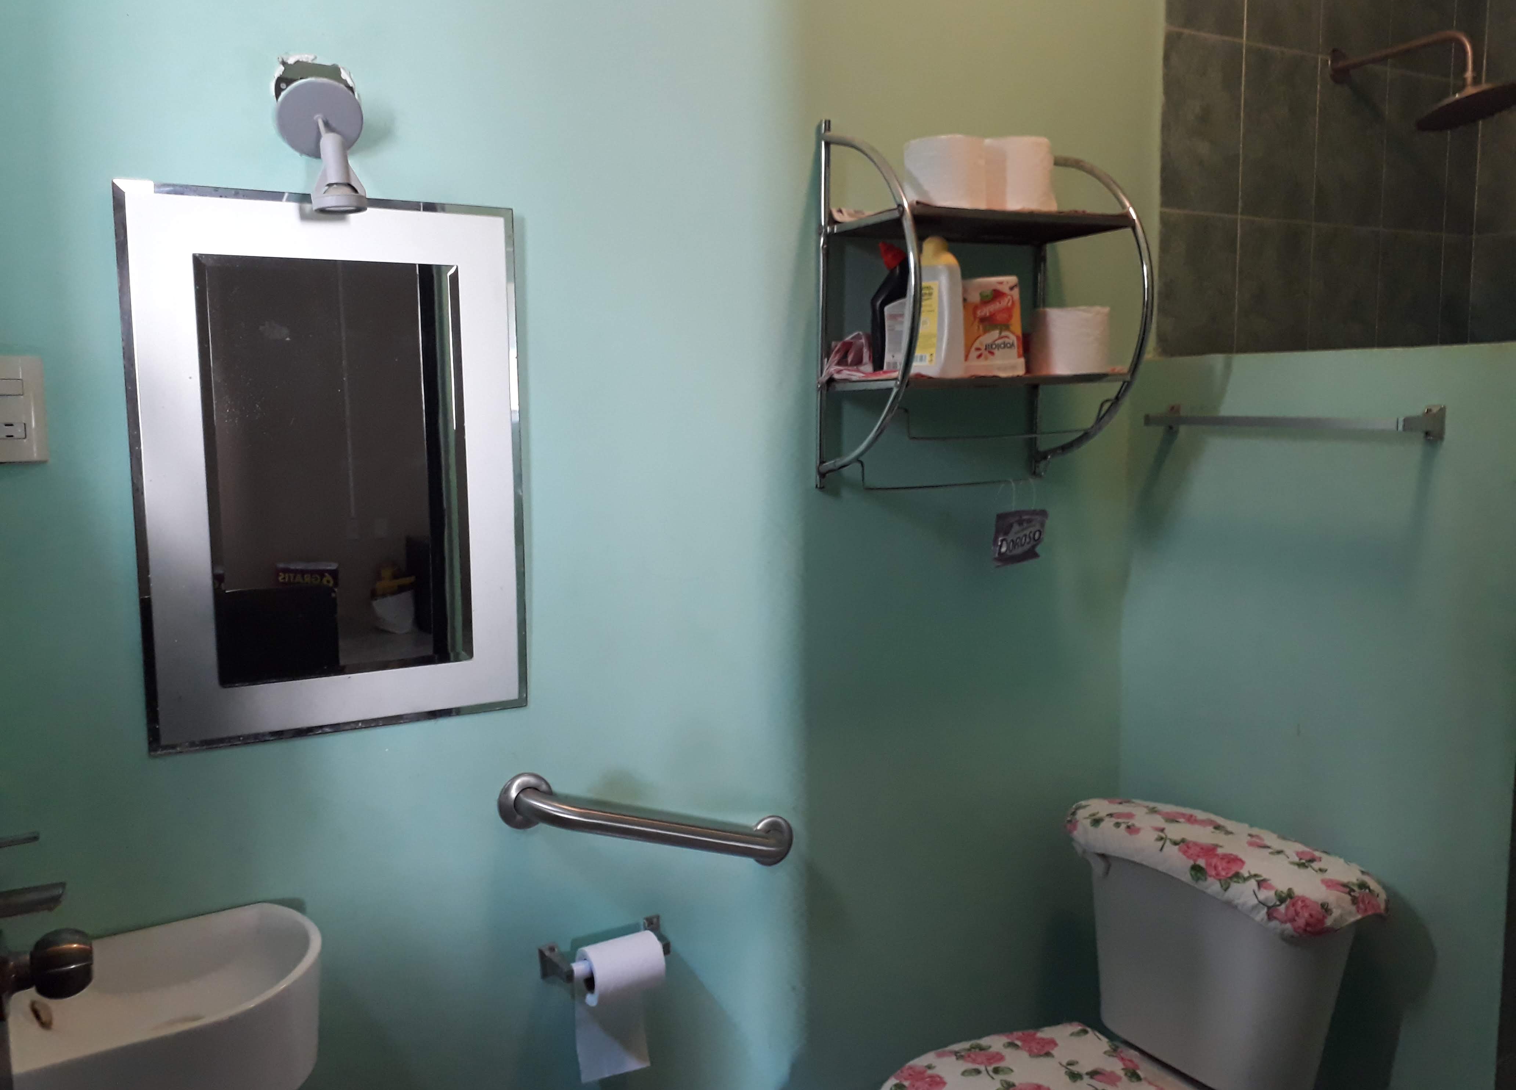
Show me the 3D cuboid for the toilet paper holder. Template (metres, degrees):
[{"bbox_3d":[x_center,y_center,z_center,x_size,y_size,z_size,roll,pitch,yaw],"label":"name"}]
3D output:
[{"bbox_3d":[-0.209,0.579,1.662,0.185,0.053,0.063,-4,8,-28],"label":"toilet paper holder"}]

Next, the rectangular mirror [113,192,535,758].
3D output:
[{"bbox_3d":[-0.512,-0.092,1.450,0.449,0.652,0.016,-4,8,-28],"label":"rectangular mirror"}]

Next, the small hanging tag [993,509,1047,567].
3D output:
[{"bbox_3d":[0.427,-0.013,1.915,0.100,0.082,0.012,-4,8,-28],"label":"small hanging tag"}]

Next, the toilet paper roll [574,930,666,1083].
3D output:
[{"bbox_3d":[-0.190,0.657,1.652,0.103,0.212,0.082,-4,8,-28],"label":"toilet paper roll"}]

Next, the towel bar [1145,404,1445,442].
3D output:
[{"bbox_3d":[0.782,-0.186,1.782,0.060,0.047,0.483,-4,8,-28],"label":"towel bar"}]

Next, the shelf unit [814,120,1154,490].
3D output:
[{"bbox_3d":[0.342,-0.356,1.766,0.451,0.546,0.244,-4,8,-28],"label":"shelf unit"}]

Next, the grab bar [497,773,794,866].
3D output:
[{"bbox_3d":[-0.130,0.405,1.679,0.486,0.081,0.072,17,-2,-28],"label":"grab bar"}]

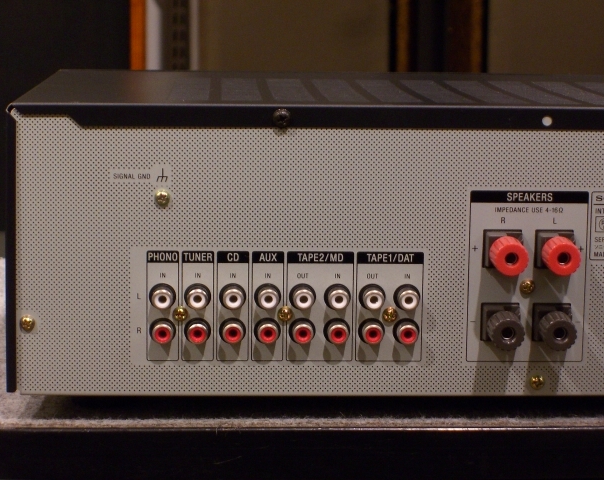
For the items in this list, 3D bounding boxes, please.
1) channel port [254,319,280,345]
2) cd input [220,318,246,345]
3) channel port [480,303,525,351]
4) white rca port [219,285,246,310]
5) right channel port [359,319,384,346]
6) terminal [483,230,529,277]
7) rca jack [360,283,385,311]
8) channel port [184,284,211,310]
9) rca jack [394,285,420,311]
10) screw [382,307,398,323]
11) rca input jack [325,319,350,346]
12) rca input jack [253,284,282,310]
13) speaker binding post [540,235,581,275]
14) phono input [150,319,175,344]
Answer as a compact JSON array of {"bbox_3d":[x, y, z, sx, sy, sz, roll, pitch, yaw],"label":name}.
[{"bbox_3d":[-0.014,0.037,0.843,0.011,0.011,0.008,0,9,-3],"label":"channel port"},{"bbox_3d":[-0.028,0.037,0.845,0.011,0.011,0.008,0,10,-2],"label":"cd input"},{"bbox_3d":[0.081,0.035,0.840,0.015,0.015,0.022,0,9,-3],"label":"channel port"},{"bbox_3d":[-0.027,0.024,0.839,0.011,0.011,0.008,0,10,-3],"label":"white rca port"},{"bbox_3d":[0.028,0.038,0.844,0.011,0.011,0.008,0,10,-3],"label":"right channel port"},{"bbox_3d":[0.081,0.006,0.834,0.016,0.016,0.022,0,10,-3],"label":"terminal"},{"bbox_3d":[0.029,0.024,0.842,0.011,0.011,0.008,0,10,-3],"label":"rca jack"},{"bbox_3d":[-0.041,0.023,0.839,0.011,0.011,0.008,0,9,-3],"label":"channel port"},{"bbox_3d":[0.042,0.023,0.844,0.011,0.011,0.008,0,9,-3],"label":"rca jack"},{"bbox_3d":[0.036,0.030,0.847,0.006,0.006,0.002,0,9,-3],"label":"screw"},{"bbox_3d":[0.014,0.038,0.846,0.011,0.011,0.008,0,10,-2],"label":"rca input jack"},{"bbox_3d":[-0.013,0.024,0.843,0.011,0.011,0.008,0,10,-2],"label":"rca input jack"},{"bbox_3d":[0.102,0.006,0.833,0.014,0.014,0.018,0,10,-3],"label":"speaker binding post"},{"bbox_3d":[-0.056,0.038,0.841,0.011,0.011,0.008,0,10,-3],"label":"phono input"}]

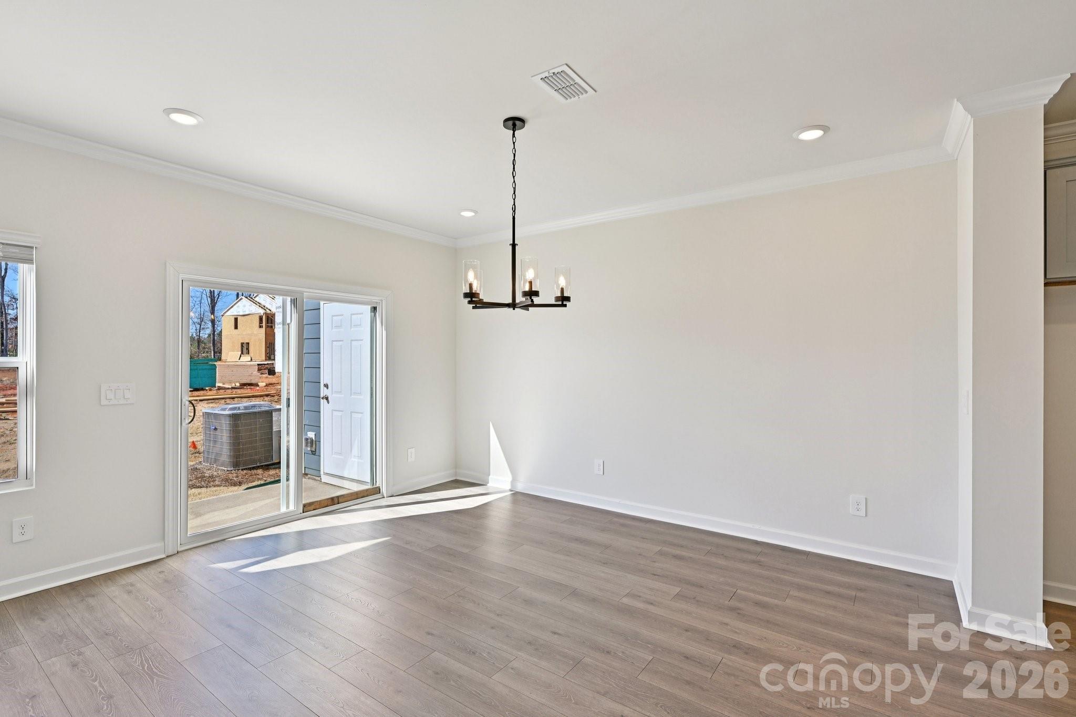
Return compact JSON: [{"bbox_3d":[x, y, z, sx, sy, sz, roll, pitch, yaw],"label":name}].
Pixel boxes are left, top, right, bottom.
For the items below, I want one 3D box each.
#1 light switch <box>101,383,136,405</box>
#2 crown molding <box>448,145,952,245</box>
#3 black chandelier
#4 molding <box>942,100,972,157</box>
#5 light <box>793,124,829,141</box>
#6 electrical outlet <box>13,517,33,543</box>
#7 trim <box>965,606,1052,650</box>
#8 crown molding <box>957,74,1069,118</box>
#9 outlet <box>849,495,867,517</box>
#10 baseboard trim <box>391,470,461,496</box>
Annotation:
[{"bbox_3d":[-2.758,0.236,3.341,0.009,0.134,0.178,0,0,36],"label":"light switch"},{"bbox_3d":[0.840,-1.307,4.491,4.449,0.088,0.080,0,0,36],"label":"crown molding"},{"bbox_3d":[-0.124,-0.815,2.920,0.610,1.079,0.625,0,0,0],"label":"black chandelier"},{"bbox_3d":[2.412,-1.305,2.921,0.080,0.088,0.754,0,0,36],"label":"molding"},{"bbox_3d":[1.636,-1.338,3.041,0.190,0.025,0.190,0,0,36],"label":"light"},{"bbox_3d":[-3.022,1.006,2.983,0.009,0.134,0.086,0,0,36],"label":"electrical outlet"},{"bbox_3d":[2.358,1.347,2.557,0.330,0.106,0.026,0,0,36],"label":"trim"},{"bbox_3d":[2.367,-1.305,2.546,0.415,0.088,0.080,0,0,36],"label":"crown molding"},{"bbox_3d":[2.219,1.020,3.520,0.089,0.135,0.009,0,0,36],"label":"outlet"},{"bbox_3d":[-1.199,1.340,5.461,0.020,0.108,0.915,0,0,36],"label":"baseboard trim"}]

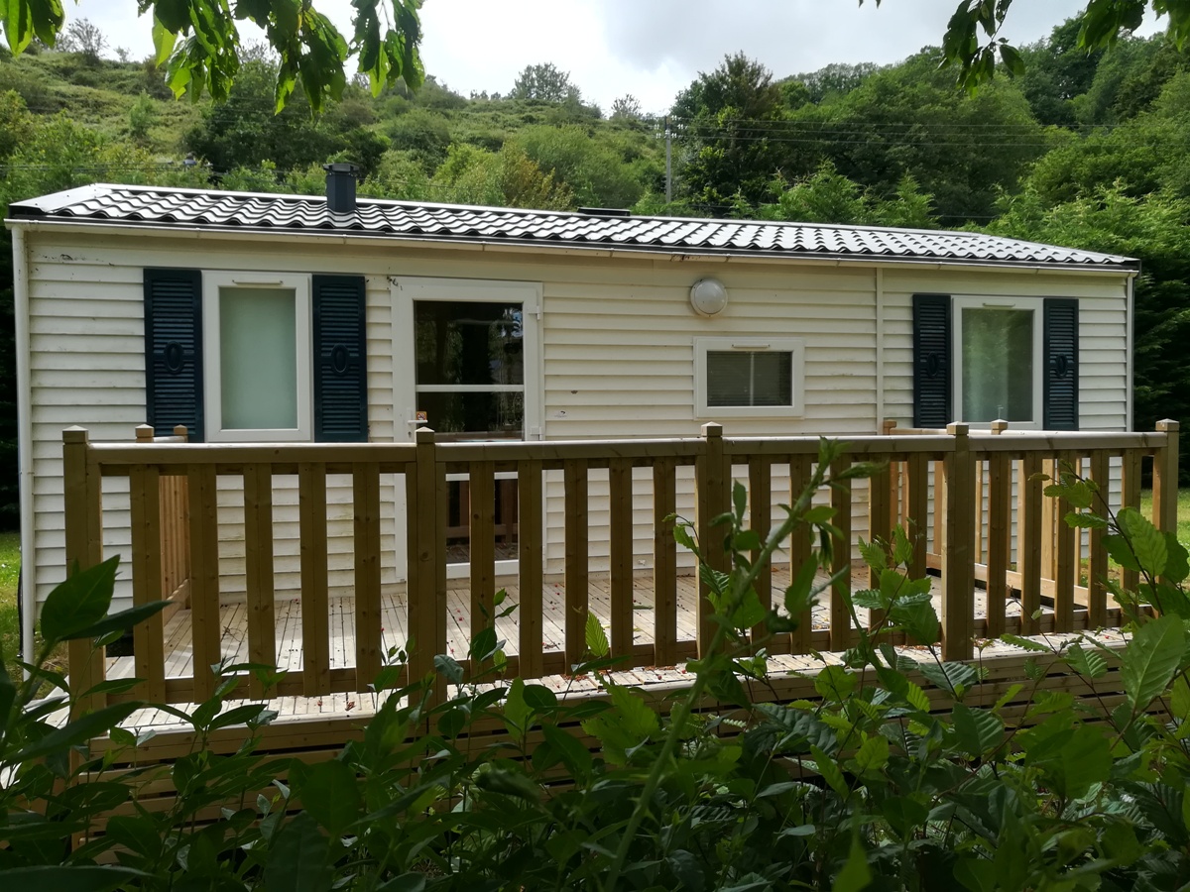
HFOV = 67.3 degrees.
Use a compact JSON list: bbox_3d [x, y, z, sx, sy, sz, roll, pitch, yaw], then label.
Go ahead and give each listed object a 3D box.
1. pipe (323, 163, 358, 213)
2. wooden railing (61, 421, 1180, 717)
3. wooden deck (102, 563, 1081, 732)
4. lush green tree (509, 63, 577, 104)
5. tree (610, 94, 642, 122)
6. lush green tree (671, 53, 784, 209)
[{"bbox_3d":[-1.792,-1.822,6.330,0.244,0.361,0.244,-1,2,-16],"label":"pipe"},{"bbox_3d":[0.230,0.416,4.851,4.938,1.085,2.344,-1,2,-16],"label":"wooden railing"},{"bbox_3d":[0.227,1.037,4.894,4.981,0.160,2.463,-1,2,-16],"label":"wooden deck"},{"bbox_3d":[-5.714,-40.663,100.000,7.545,4.660,6.790,-1,2,-16],"label":"lush green tree"},{"bbox_3d":[3.215,-35.995,95.000,3.373,2.951,3.036,-1,2,-16],"label":"tree"},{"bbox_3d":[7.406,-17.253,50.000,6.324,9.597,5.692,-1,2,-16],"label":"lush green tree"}]

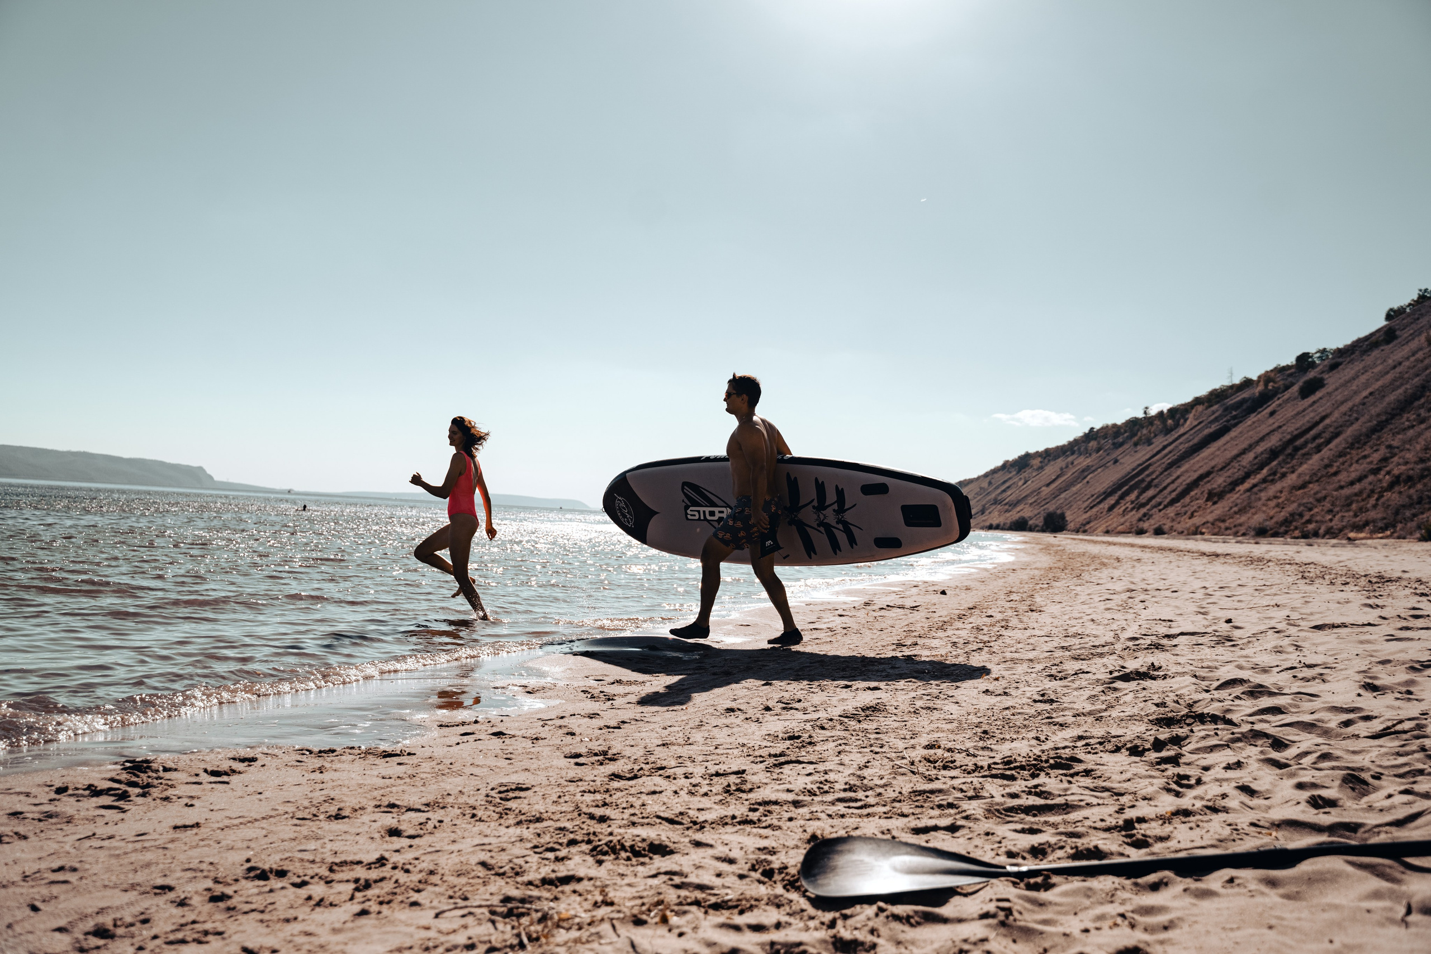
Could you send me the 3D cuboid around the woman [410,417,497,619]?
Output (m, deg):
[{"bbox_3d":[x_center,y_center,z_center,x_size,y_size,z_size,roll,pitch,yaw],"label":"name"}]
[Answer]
[{"bbox_3d":[-2.050,0.328,9.330,0.660,1.600,0.520,2,-2,20],"label":"woman"}]

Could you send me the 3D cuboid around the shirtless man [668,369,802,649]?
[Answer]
[{"bbox_3d":[0.149,0.221,7.740,0.900,1.750,0.600,2,-2,34],"label":"shirtless man"}]

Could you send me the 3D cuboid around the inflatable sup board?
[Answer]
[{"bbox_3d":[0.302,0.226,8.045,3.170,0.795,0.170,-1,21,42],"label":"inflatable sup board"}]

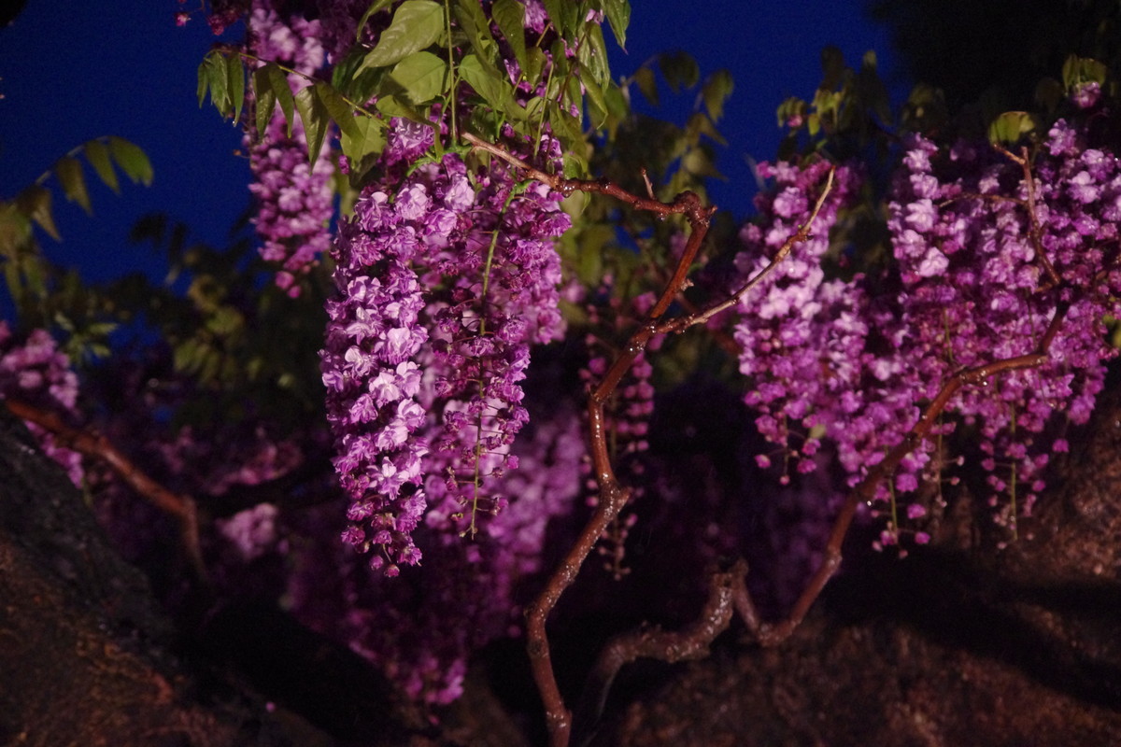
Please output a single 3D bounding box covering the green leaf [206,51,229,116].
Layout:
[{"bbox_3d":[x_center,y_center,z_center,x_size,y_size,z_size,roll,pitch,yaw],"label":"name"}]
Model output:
[{"bbox_3d":[-0.236,-0.200,3.150,0.014,0.044,0.015,-7,-3,6],"label":"green leaf"}]

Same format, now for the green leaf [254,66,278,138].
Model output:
[{"bbox_3d":[-0.205,-0.189,3.170,0.014,0.051,0.015,8,-3,11],"label":"green leaf"}]

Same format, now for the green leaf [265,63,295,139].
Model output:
[{"bbox_3d":[-0.194,-0.189,3.170,0.013,0.052,0.015,-12,-3,-11],"label":"green leaf"}]

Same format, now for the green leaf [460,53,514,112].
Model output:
[{"bbox_3d":[-0.049,-0.196,3.080,0.023,0.048,0.018,-41,0,-12],"label":"green leaf"}]

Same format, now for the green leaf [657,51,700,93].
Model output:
[{"bbox_3d":[0.094,-0.241,3.650,0.031,0.033,0.020,0,-3,0],"label":"green leaf"}]

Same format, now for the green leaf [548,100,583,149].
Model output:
[{"bbox_3d":[0.003,-0.176,3.220,0.020,0.035,0.015,-20,-3,0],"label":"green leaf"}]

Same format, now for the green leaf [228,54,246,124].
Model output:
[{"bbox_3d":[-0.219,-0.193,3.100,0.011,0.047,0.016,3,0,-19],"label":"green leaf"}]

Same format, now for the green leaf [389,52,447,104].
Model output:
[{"bbox_3d":[-0.097,-0.200,3.100,0.042,0.032,0.016,-39,-13,-3],"label":"green leaf"}]

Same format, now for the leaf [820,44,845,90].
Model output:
[{"bbox_3d":[0.244,-0.274,4.100,0.021,0.040,0.018,0,-3,0],"label":"leaf"}]

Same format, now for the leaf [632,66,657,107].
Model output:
[{"bbox_3d":[0.068,-0.232,3.700,0.015,0.035,0.015,-27,0,0],"label":"leaf"}]

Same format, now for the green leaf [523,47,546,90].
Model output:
[{"bbox_3d":[-0.018,-0.213,3.200,0.016,0.030,0.014,0,-3,0],"label":"green leaf"}]

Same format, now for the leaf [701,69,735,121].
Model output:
[{"bbox_3d":[0.127,-0.225,3.700,0.024,0.042,0.018,8,0,-6],"label":"leaf"}]

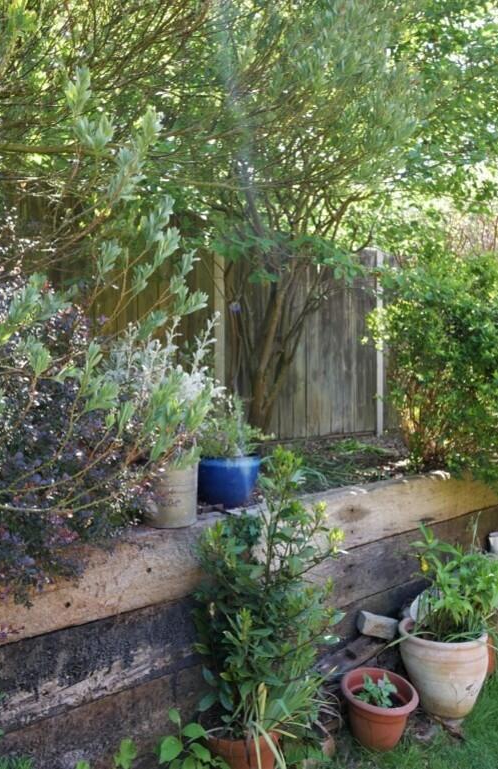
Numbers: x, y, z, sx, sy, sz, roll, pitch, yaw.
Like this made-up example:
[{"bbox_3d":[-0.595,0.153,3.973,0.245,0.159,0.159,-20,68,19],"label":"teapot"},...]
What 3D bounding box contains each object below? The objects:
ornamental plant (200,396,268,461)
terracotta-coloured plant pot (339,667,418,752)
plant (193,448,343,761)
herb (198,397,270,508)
[{"bbox_3d":[-0.066,0.185,2.260,0.300,0.270,0.280,0,0,-2],"label":"ornamental plant"},{"bbox_3d":[0.523,1.342,2.161,0.300,0.225,0.300,7,4,17],"label":"terracotta-coloured plant pot"},{"bbox_3d":[0.063,0.743,1.800,0.490,1.054,0.440,0,0,2],"label":"plant"},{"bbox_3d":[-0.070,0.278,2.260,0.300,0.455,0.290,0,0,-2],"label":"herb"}]

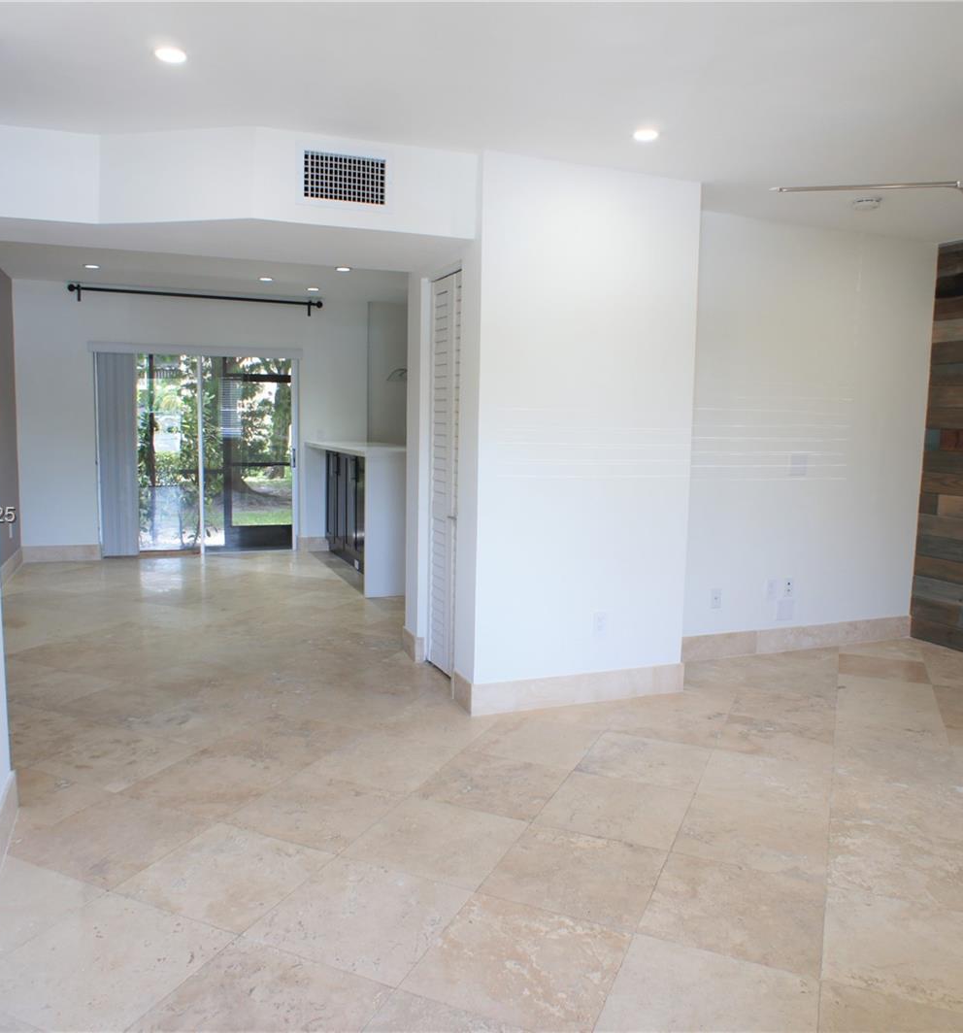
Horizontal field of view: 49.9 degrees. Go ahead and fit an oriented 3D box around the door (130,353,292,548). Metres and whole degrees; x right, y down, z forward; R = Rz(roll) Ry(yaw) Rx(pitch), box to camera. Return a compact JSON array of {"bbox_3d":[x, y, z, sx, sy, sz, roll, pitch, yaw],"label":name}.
[{"bbox_3d":[-2.385,-0.541,9.027,1.496,1.754,0.100,-1,6,-21],"label":"door"}]

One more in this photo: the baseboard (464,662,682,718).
[{"bbox_3d":[0.427,0.769,4.749,1.109,0.144,0.180,-1,6,-23],"label":"baseboard"}]

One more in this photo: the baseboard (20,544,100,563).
[{"bbox_3d":[-3.522,0.314,8.681,0.606,0.141,0.025,-1,6,-21],"label":"baseboard"}]

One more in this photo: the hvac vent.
[{"bbox_3d":[-0.544,-1.348,4.128,0.338,0.187,0.040,-1,6,-21],"label":"hvac vent"}]

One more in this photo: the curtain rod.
[{"bbox_3d":[-2.383,-1.843,8.794,2.103,0.130,0.120,-1,6,-21],"label":"curtain rod"}]

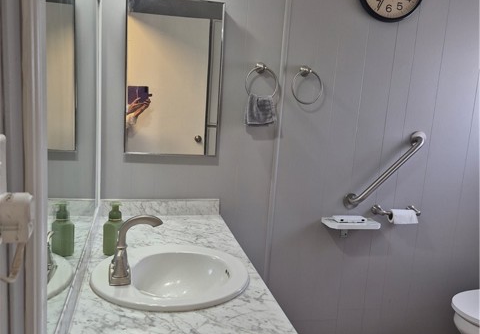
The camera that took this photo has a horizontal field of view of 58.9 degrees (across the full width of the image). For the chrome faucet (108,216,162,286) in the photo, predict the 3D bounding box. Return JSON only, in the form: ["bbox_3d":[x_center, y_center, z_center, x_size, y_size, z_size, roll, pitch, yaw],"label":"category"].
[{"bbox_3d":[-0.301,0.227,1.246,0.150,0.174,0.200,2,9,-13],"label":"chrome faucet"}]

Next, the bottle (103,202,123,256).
[{"bbox_3d":[-0.418,0.202,1.413,0.066,0.177,0.060,10,11,36],"label":"bottle"}]

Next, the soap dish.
[{"bbox_3d":[0.539,0.305,2.071,0.245,0.105,0.125,2,9,-13],"label":"soap dish"}]

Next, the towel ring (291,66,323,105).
[{"bbox_3d":[0.308,-0.371,1.939,0.147,0.172,0.057,2,9,-13],"label":"towel ring"}]

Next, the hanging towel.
[{"bbox_3d":[0.092,-0.257,1.899,0.133,0.145,0.040,2,9,-13],"label":"hanging towel"}]

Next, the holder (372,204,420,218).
[{"bbox_3d":[0.789,0.226,2.134,0.238,0.053,0.086,2,9,-13],"label":"holder"}]

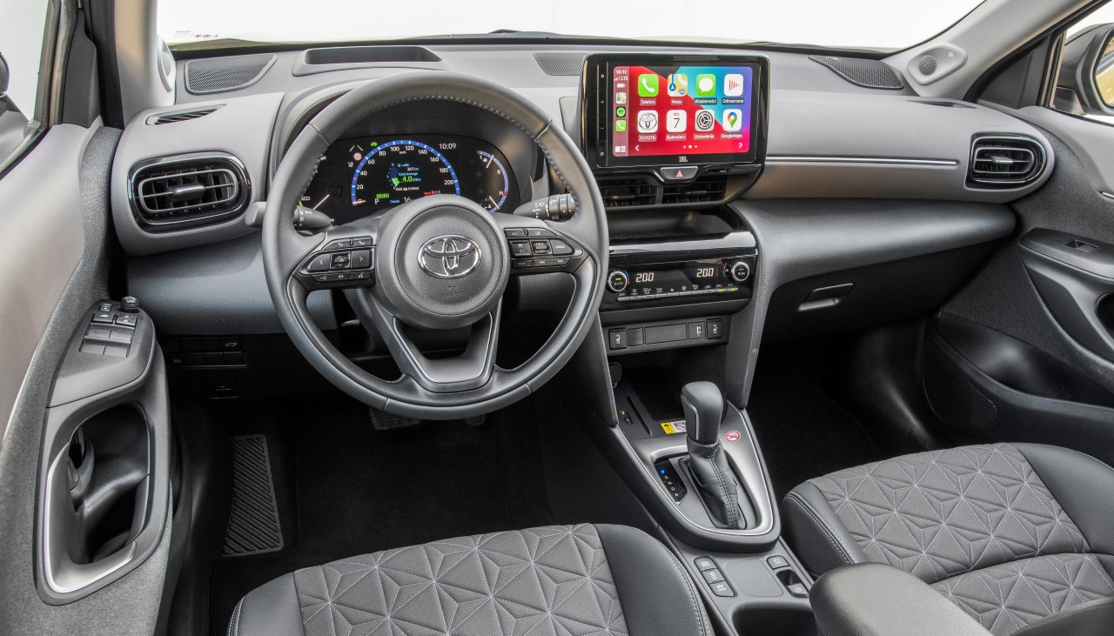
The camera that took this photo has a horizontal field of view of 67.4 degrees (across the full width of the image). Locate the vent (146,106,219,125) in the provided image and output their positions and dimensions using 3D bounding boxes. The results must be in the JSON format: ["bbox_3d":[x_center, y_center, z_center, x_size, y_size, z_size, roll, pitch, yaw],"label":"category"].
[{"bbox_3d":[-0.508,-0.276,1.139,0.102,0.020,0.040,-22,48,-33],"label":"vent"}]

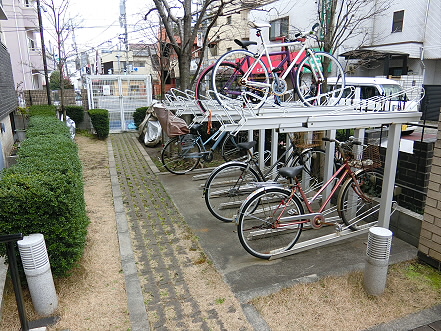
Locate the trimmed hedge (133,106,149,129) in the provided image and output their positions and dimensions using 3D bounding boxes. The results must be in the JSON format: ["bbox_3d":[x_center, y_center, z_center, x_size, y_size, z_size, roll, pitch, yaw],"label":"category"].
[{"bbox_3d":[-2.542,-1.528,10.781,0.750,0.870,0.700,-6,15,-19],"label":"trimmed hedge"}]

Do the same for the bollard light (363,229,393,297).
[{"bbox_3d":[1.141,0.700,2.316,0.147,0.473,0.147,-1,14,0],"label":"bollard light"}]

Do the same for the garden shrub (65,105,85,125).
[{"bbox_3d":[-5.299,-1.702,11.637,0.750,0.870,0.700,-6,15,-19],"label":"garden shrub"}]

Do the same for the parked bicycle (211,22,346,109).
[{"bbox_3d":[0.703,-1.075,3.556,1.690,0.970,0.460,-6,12,-18],"label":"parked bicycle"}]

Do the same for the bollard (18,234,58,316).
[{"bbox_3d":[-1.208,0.738,2.140,0.149,0.540,0.149,-3,17,1],"label":"bollard"}]

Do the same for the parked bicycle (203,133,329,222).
[{"bbox_3d":[0.626,0.057,3.649,1.750,1.030,0.550,-10,16,-17],"label":"parked bicycle"}]

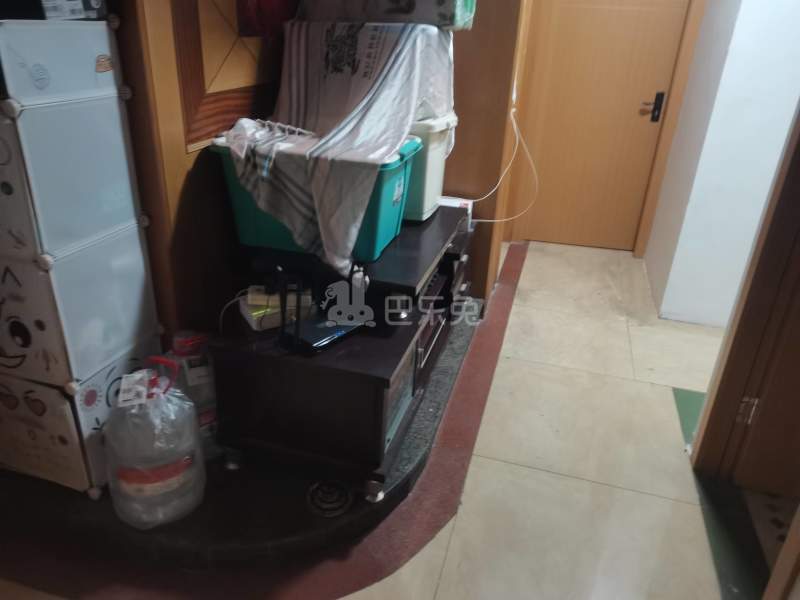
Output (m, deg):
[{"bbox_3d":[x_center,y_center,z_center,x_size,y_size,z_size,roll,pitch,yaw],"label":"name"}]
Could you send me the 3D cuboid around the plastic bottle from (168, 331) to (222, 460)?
[{"bbox_3d":[-0.672,0.303,1.991,0.230,0.414,0.230,9,25,13],"label":"plastic bottle"}]

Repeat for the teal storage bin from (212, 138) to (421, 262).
[{"bbox_3d":[-0.290,-0.411,2.313,0.675,0.380,0.430,8,25,11],"label":"teal storage bin"}]

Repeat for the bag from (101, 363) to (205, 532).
[{"bbox_3d":[-0.706,0.395,1.720,0.245,0.470,0.245,9,25,13],"label":"bag"}]

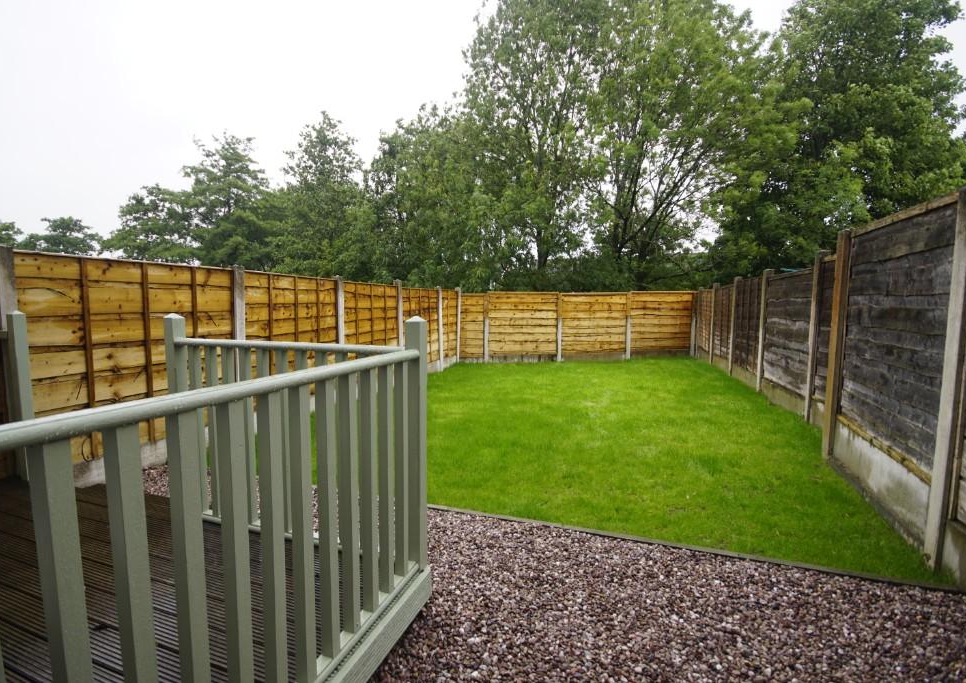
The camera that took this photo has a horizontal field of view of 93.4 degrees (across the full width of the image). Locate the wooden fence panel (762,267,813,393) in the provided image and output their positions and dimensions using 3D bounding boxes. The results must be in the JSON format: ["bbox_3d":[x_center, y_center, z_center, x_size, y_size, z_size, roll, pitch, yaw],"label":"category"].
[{"bbox_3d":[3.850,-0.134,5.732,0.050,1.448,1.810,2,5,17],"label":"wooden fence panel"}]

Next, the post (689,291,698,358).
[{"bbox_3d":[5.740,-0.461,12.429,0.110,1.797,0.110,-1,5,-10],"label":"post"}]

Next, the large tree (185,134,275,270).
[{"bbox_3d":[-13.678,-5.676,24.586,5.000,10.619,5.000,-3,6,-29],"label":"large tree"}]

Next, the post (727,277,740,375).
[{"bbox_3d":[4.865,-0.282,8.832,0.120,1.905,0.100,1,5,16],"label":"post"}]

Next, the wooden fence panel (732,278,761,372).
[{"bbox_3d":[4.398,-0.280,7.524,0.050,1.495,1.810,2,5,17],"label":"wooden fence panel"}]

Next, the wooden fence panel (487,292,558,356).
[{"bbox_3d":[1.034,-0.447,11.514,1.810,1.576,0.050,-1,5,-9],"label":"wooden fence panel"}]

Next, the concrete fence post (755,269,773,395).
[{"bbox_3d":[4.119,-0.147,6.635,0.100,1.820,0.110,2,5,17],"label":"concrete fence post"}]

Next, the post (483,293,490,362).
[{"bbox_3d":[0.095,-0.356,11.467,0.110,1.746,0.110,-1,5,-10],"label":"post"}]

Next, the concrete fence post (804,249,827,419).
[{"bbox_3d":[3.571,-0.033,4.840,0.100,1.820,0.110,2,5,17],"label":"concrete fence post"}]

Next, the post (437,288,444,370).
[{"bbox_3d":[-0.961,-0.283,10.315,0.110,1.892,0.100,1,5,16],"label":"post"}]

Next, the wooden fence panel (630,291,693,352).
[{"bbox_3d":[4.747,-0.535,12.099,1.810,1.557,0.050,-1,5,-9],"label":"wooden fence panel"}]

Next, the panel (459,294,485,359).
[{"bbox_3d":[-0.263,-0.377,11.386,0.640,1.590,0.050,-1,5,-10],"label":"panel"}]

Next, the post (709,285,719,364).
[{"bbox_3d":[5.215,-0.376,10.226,0.100,1.820,0.110,2,5,17],"label":"post"}]

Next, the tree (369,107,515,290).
[{"bbox_3d":[-1.684,-4.679,18.616,5.800,9.500,5.400,0,5,0],"label":"tree"}]

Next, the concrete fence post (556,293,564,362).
[{"bbox_3d":[1.981,-0.372,11.787,0.110,1.782,0.110,-1,5,-10],"label":"concrete fence post"}]

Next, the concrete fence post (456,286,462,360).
[{"bbox_3d":[-0.618,-0.411,11.435,0.110,1.878,0.100,1,5,16],"label":"concrete fence post"}]

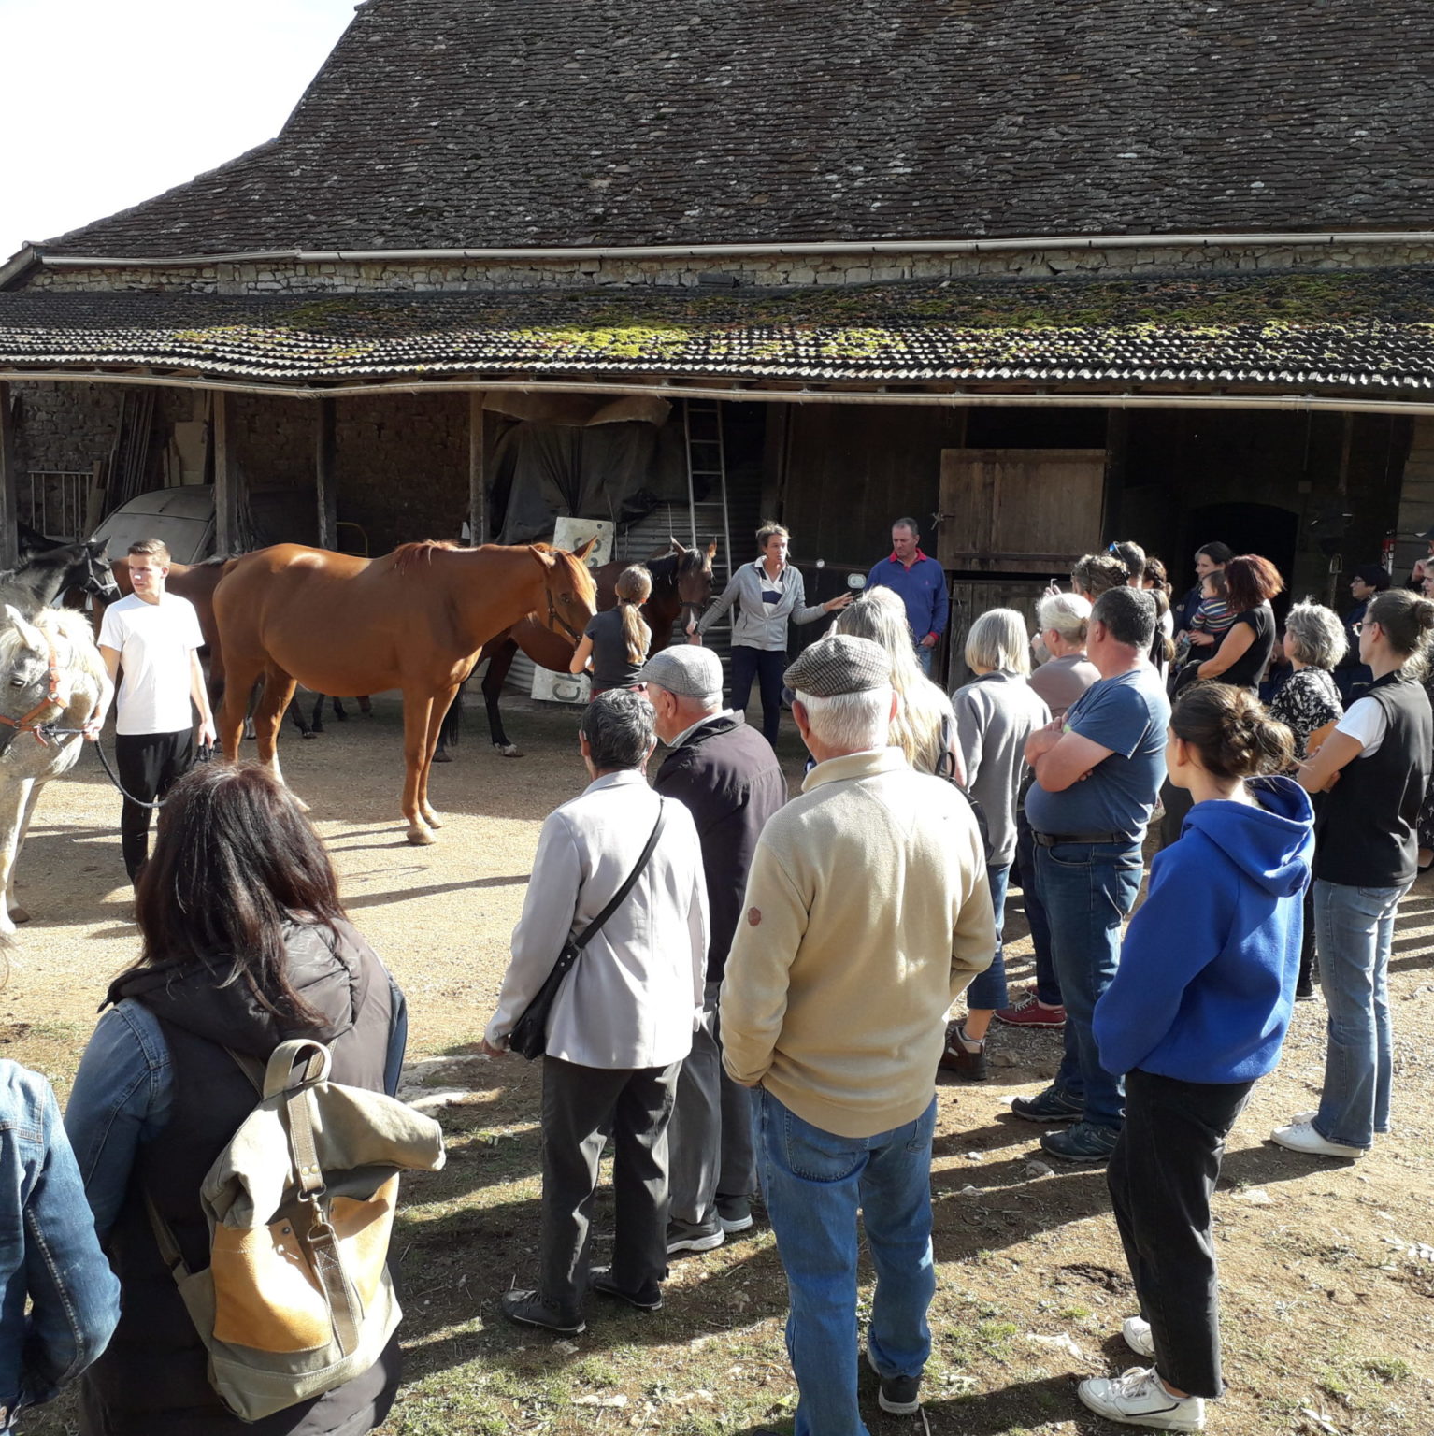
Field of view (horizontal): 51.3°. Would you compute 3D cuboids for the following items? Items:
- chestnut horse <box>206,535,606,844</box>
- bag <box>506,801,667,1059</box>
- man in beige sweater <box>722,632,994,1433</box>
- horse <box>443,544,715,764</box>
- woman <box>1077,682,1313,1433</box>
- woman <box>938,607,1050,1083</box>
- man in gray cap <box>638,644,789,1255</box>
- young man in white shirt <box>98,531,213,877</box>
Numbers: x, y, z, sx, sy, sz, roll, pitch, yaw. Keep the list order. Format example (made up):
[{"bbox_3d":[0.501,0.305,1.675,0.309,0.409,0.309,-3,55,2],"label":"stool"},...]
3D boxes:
[{"bbox_3d":[-1.756,-0.181,8.324,2.300,1.670,0.600,4,10,14],"label":"chestnut horse"},{"bbox_3d":[-0.323,0.494,3.685,0.380,0.610,0.300,2,10,5],"label":"bag"},{"bbox_3d":[0.290,0.718,3.227,0.580,1.750,0.420,0,10,-8],"label":"man in beige sweater"},{"bbox_3d":[-0.987,-0.467,10.416,2.000,1.530,0.550,2,10,8],"label":"horse"},{"bbox_3d":[1.064,0.749,3.385,0.480,1.660,0.480,10,13,41],"label":"woman"},{"bbox_3d":[0.904,0.439,5.208,0.470,1.630,0.380,-4,11,-27],"label":"woman"},{"bbox_3d":[-0.016,0.608,4.075,0.460,1.660,0.500,7,12,31],"label":"man in gray cap"},{"bbox_3d":[-2.595,0.032,6.900,0.530,1.720,0.320,-1,10,-10],"label":"young man in white shirt"}]

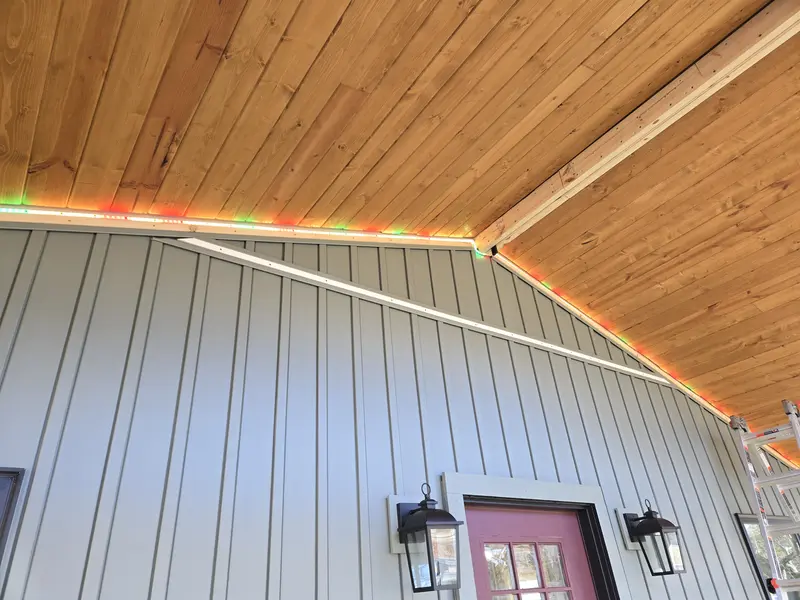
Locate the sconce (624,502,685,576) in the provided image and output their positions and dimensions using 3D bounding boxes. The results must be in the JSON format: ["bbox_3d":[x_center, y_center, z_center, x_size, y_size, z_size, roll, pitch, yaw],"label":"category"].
[{"bbox_3d":[1.337,1.246,2.797,0.173,0.365,0.215,17,-38,-32],"label":"sconce"}]

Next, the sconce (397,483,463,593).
[{"bbox_3d":[0.104,0.876,1.977,0.173,0.365,0.215,17,-38,-32],"label":"sconce"}]

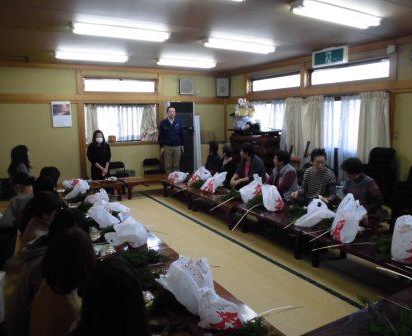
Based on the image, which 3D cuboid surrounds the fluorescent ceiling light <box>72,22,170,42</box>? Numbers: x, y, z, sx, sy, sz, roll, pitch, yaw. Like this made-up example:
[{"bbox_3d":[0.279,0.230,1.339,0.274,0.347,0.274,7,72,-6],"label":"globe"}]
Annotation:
[{"bbox_3d":[-1.074,-1.674,4.272,1.230,0.100,0.220,-6,10,-30],"label":"fluorescent ceiling light"}]

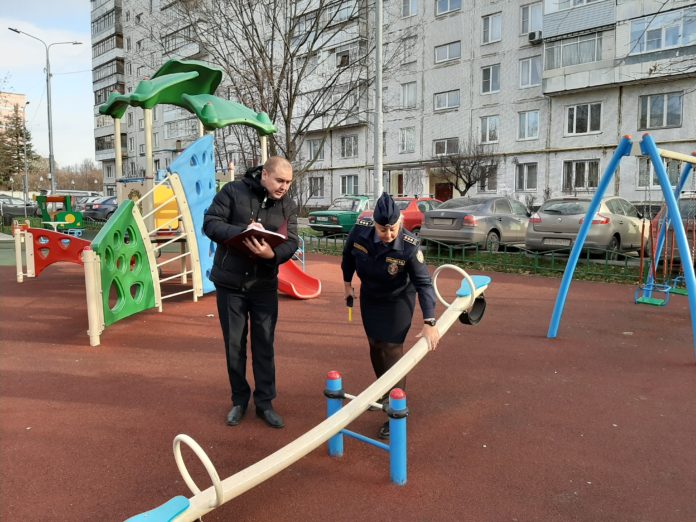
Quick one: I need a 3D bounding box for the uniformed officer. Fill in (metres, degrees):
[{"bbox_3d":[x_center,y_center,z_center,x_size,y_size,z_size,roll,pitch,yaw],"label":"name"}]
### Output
[{"bbox_3d":[0.275,0.319,3.474,0.640,1.540,0.600,0,6,-3],"label":"uniformed officer"}]

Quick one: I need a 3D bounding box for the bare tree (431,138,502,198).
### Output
[{"bbox_3d":[5.900,-3.818,25.739,3.000,4.200,3.000,6,9,44],"label":"bare tree"}]

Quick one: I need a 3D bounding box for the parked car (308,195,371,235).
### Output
[{"bbox_3d":[0.454,-1.631,19.372,1.620,1.440,4.080,5,8,39],"label":"parked car"}]

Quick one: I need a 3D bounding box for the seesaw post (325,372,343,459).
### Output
[{"bbox_3d":[-0.079,0.887,3.040,0.105,0.500,0.105,0,6,0],"label":"seesaw post"}]

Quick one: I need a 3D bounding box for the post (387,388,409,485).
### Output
[{"bbox_3d":[0.259,0.922,2.740,0.105,0.510,0.105,0,6,0],"label":"post"}]

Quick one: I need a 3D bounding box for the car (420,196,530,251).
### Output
[{"bbox_3d":[3.909,-1.039,14.501,4.380,1.470,1.720,-6,9,-45],"label":"car"}]

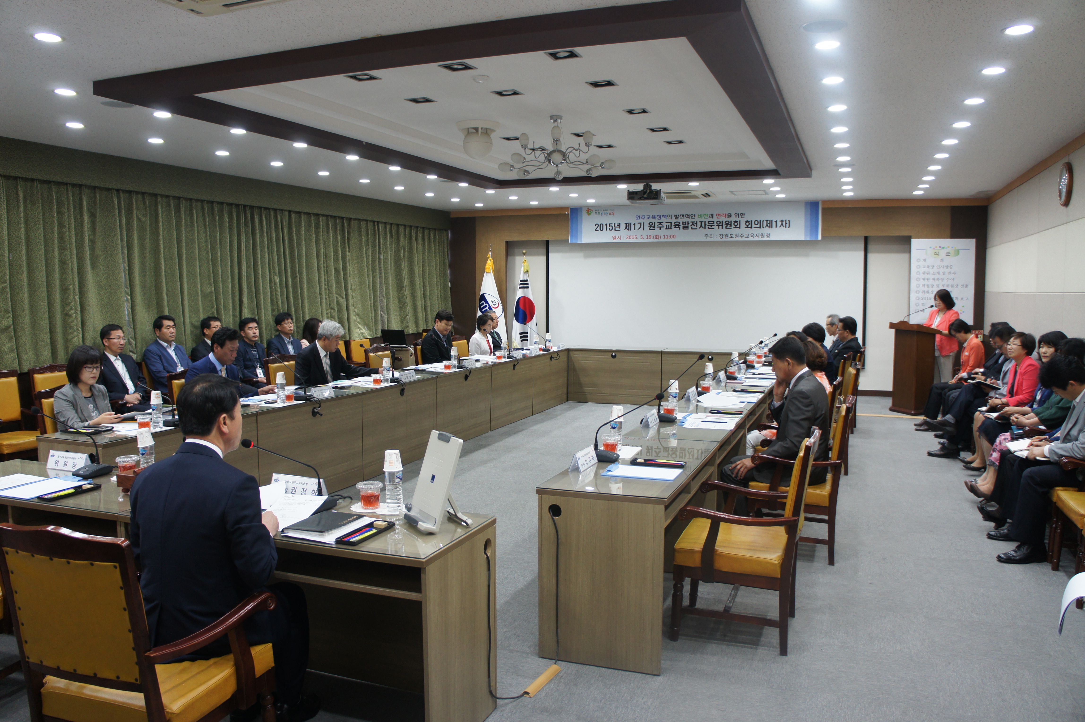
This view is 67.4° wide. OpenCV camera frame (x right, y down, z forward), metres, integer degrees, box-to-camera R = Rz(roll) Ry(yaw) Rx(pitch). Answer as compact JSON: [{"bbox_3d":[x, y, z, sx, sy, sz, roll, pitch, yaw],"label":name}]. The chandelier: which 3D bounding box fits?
[{"bbox_3d":[0.114,-1.805,6.828,1.000,0.500,1.000,0,6,0],"label":"chandelier"}]

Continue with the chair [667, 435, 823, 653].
[{"bbox_3d":[0.945,0.780,3.746,0.590,0.940,0.520,2,5,21],"label":"chair"}]

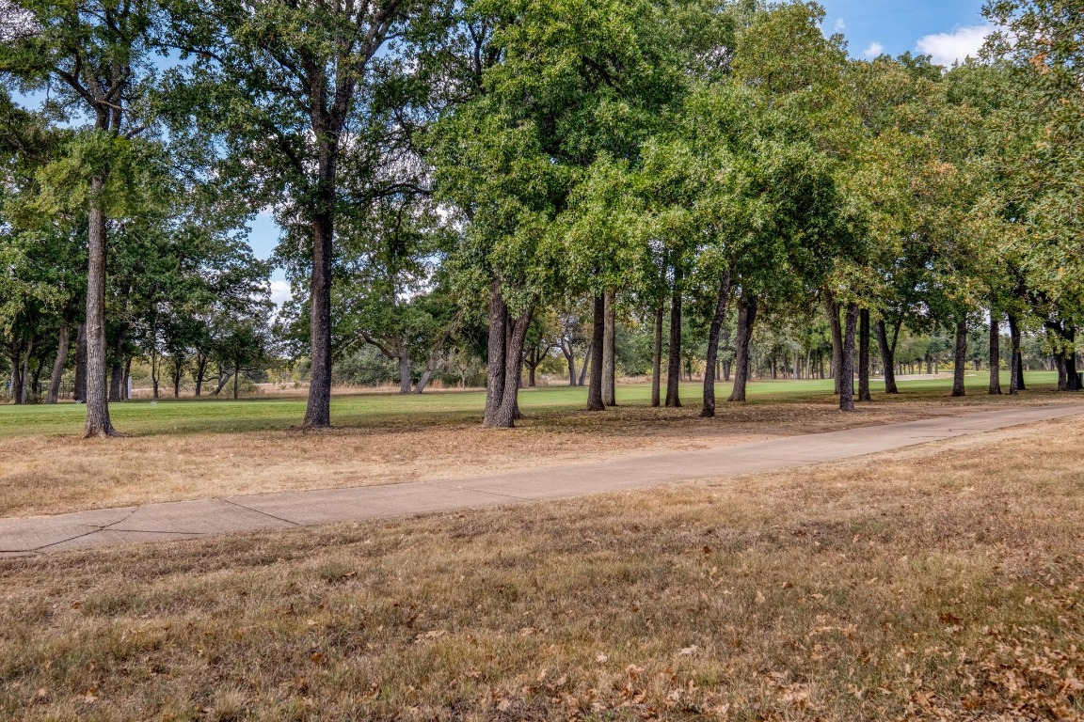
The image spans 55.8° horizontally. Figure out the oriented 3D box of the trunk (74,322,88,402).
[{"bbox_3d":[-18.368,0.037,40.740,0.524,3.183,0.520,0,0,0],"label":"trunk"}]

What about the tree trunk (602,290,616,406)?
[{"bbox_3d":[2.434,-0.471,37.030,0.460,4.197,0.470,0,0,0],"label":"tree trunk"}]

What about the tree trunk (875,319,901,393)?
[{"bbox_3d":[16.964,-0.249,50.217,1.200,3.702,0.600,0,0,0],"label":"tree trunk"}]

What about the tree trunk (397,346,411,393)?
[{"bbox_3d":[-6.776,0.458,50.320,0.601,2.350,0.600,0,0,0],"label":"tree trunk"}]

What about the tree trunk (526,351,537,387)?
[{"bbox_3d":[-0.603,0.445,57.000,0.578,2.096,0.509,0,0,0],"label":"tree trunk"}]

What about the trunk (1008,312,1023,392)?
[{"bbox_3d":[23.030,-0.377,49.760,0.823,3.957,0.550,0,0,0],"label":"trunk"}]

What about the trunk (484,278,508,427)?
[{"bbox_3d":[-1.084,-0.187,24.314,0.581,3.538,0.520,0,0,0],"label":"trunk"}]

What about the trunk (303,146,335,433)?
[{"bbox_3d":[-5.239,-1.717,24.100,0.693,6.646,0.610,0,0,0],"label":"trunk"}]

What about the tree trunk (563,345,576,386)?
[{"bbox_3d":[1.586,0.242,58.500,0.693,2.366,0.609,0,0,0],"label":"tree trunk"}]

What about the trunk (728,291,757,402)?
[{"bbox_3d":[7.859,-0.534,40.044,1.104,4.343,0.600,0,0,0],"label":"trunk"}]

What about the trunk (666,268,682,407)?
[{"bbox_3d":[4.495,-0.757,35.056,0.580,4.769,0.480,0,0,0],"label":"trunk"}]

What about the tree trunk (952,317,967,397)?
[{"bbox_3d":[17.569,-0.178,43.000,0.582,3.399,0.512,0,0,0],"label":"tree trunk"}]

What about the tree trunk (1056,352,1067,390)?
[{"bbox_3d":[25.901,0.492,51.000,0.518,1.875,0.455,0,0,0],"label":"tree trunk"}]

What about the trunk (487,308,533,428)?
[{"bbox_3d":[-0.772,0.179,25.060,1.083,2.915,0.750,0,0,0],"label":"trunk"}]

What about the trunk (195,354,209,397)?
[{"bbox_3d":[-15.707,0.652,47.270,0.608,1.955,0.450,0,0,0],"label":"trunk"}]

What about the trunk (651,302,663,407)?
[{"bbox_3d":[4.105,-0.251,36.450,0.385,3.753,0.380,0,0,0],"label":"trunk"}]

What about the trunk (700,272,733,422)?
[{"bbox_3d":[4.924,-0.491,28.876,0.902,4.194,0.500,0,0,0],"label":"trunk"}]

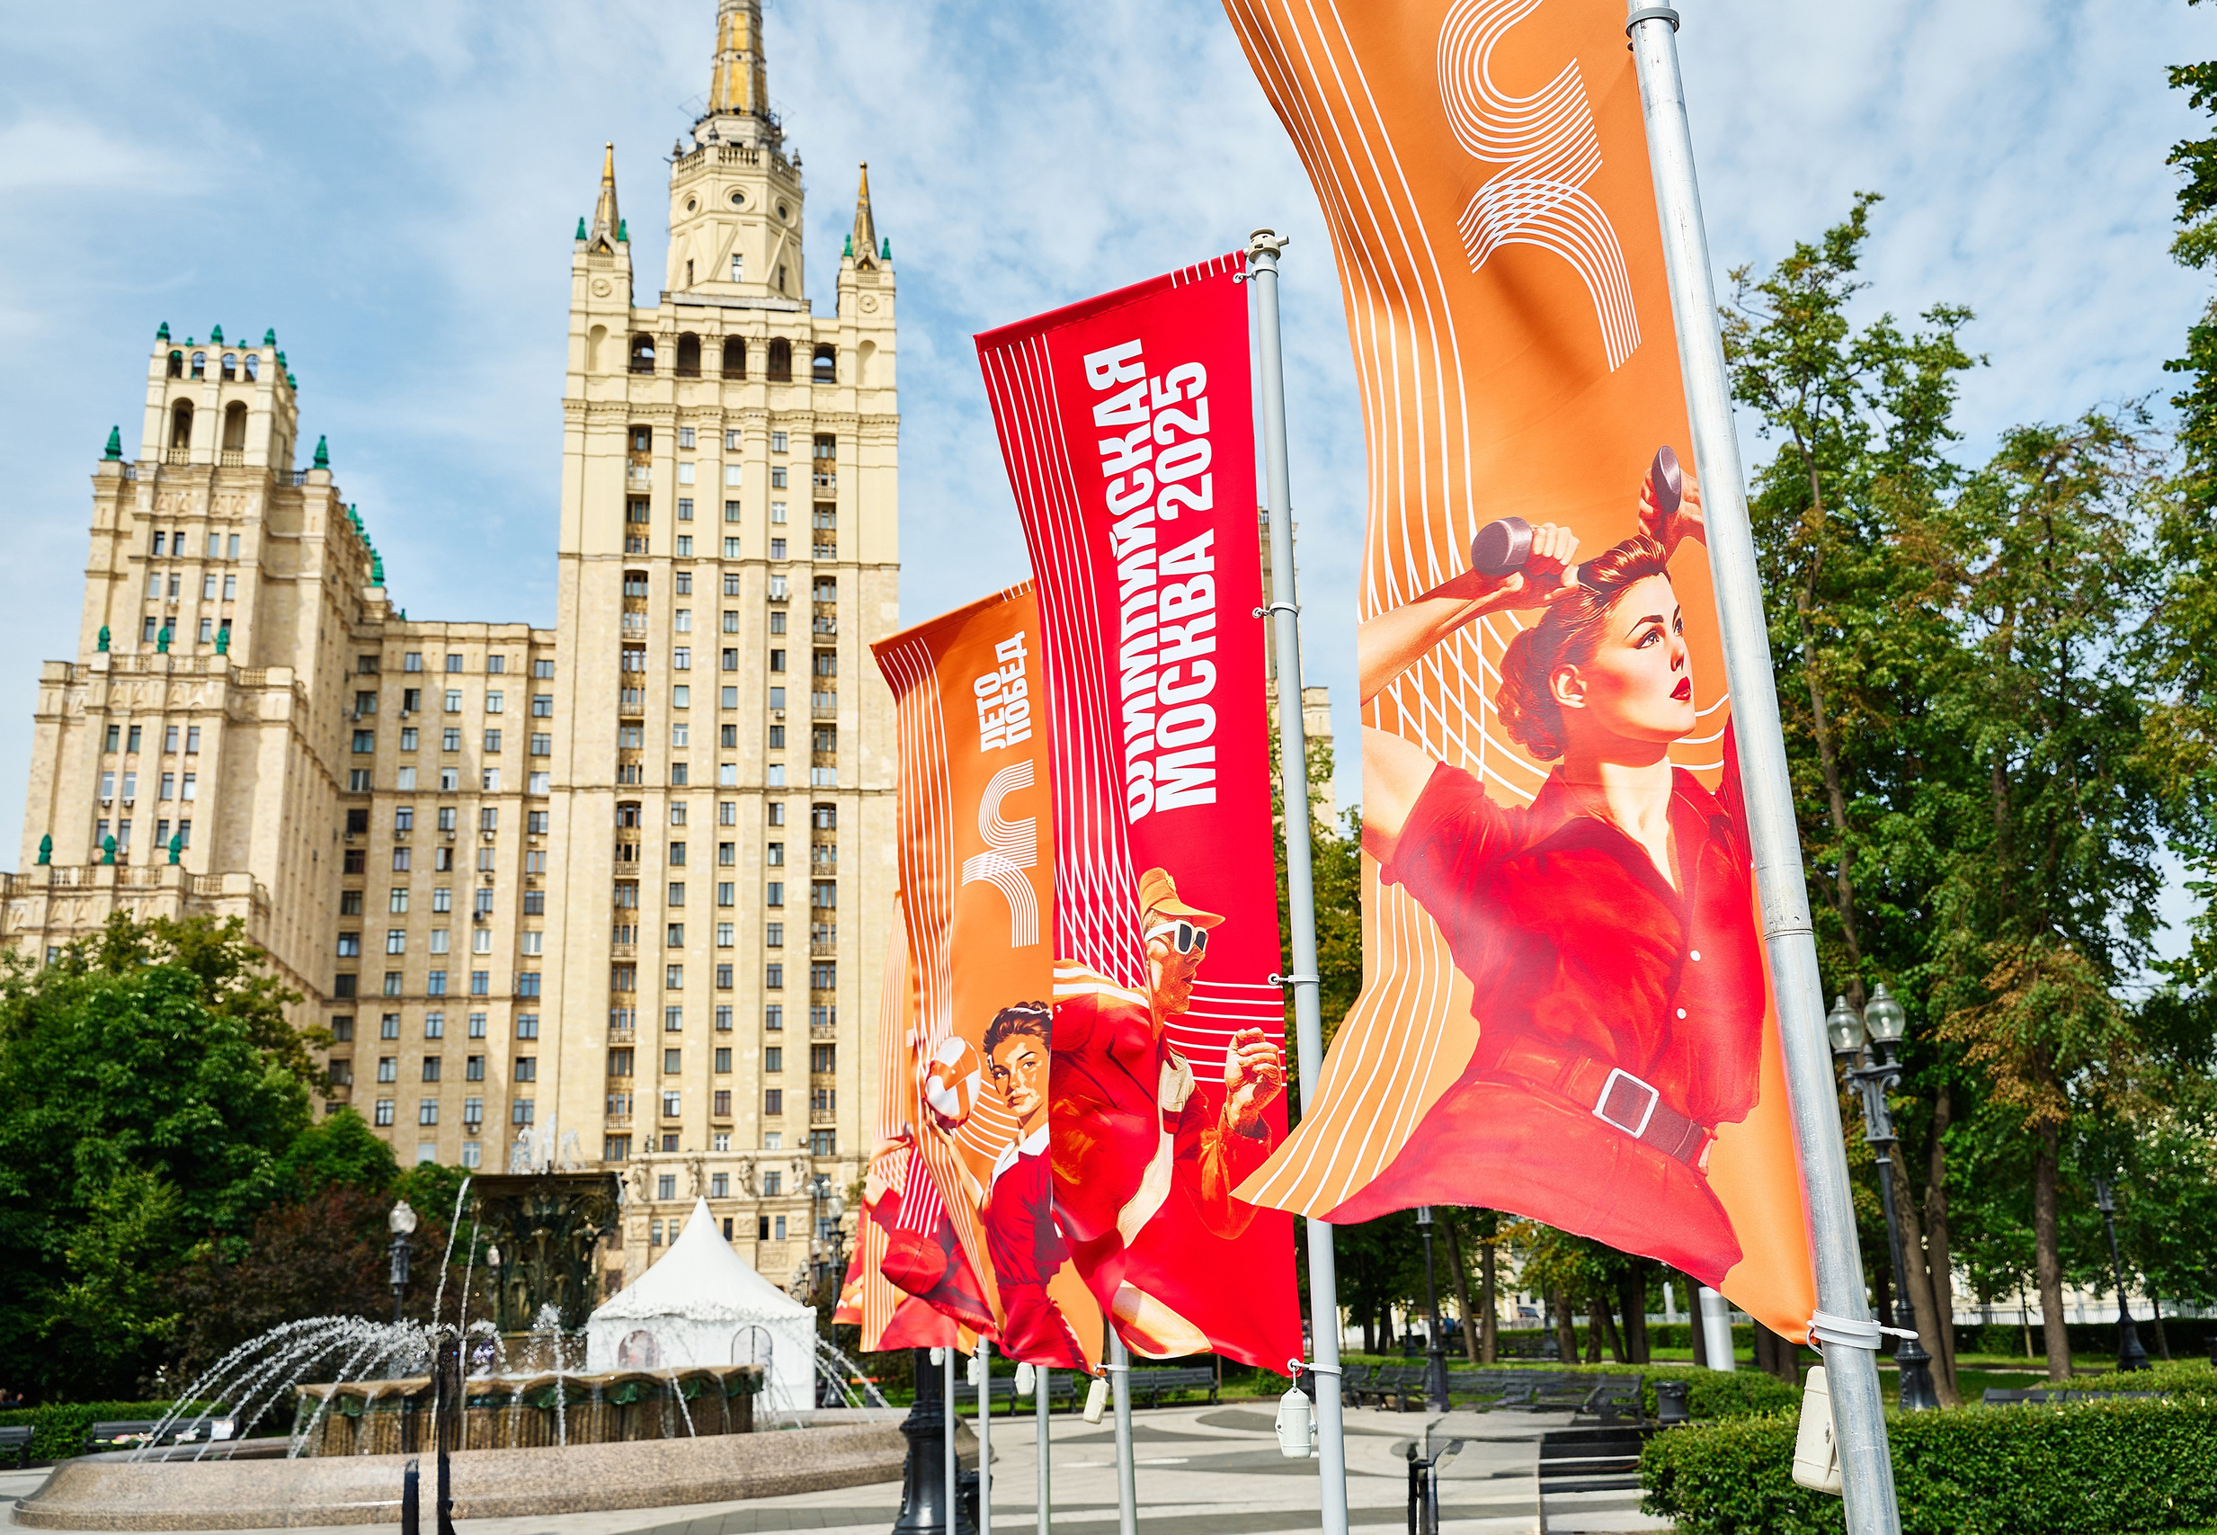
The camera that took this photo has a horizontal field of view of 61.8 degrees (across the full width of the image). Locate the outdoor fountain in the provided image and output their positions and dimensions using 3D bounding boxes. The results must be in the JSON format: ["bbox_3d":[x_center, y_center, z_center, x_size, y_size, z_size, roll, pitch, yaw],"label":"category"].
[{"bbox_3d":[-7.881,7.690,25.922,12.500,4.200,12.500,3,-17,-16],"label":"outdoor fountain"}]

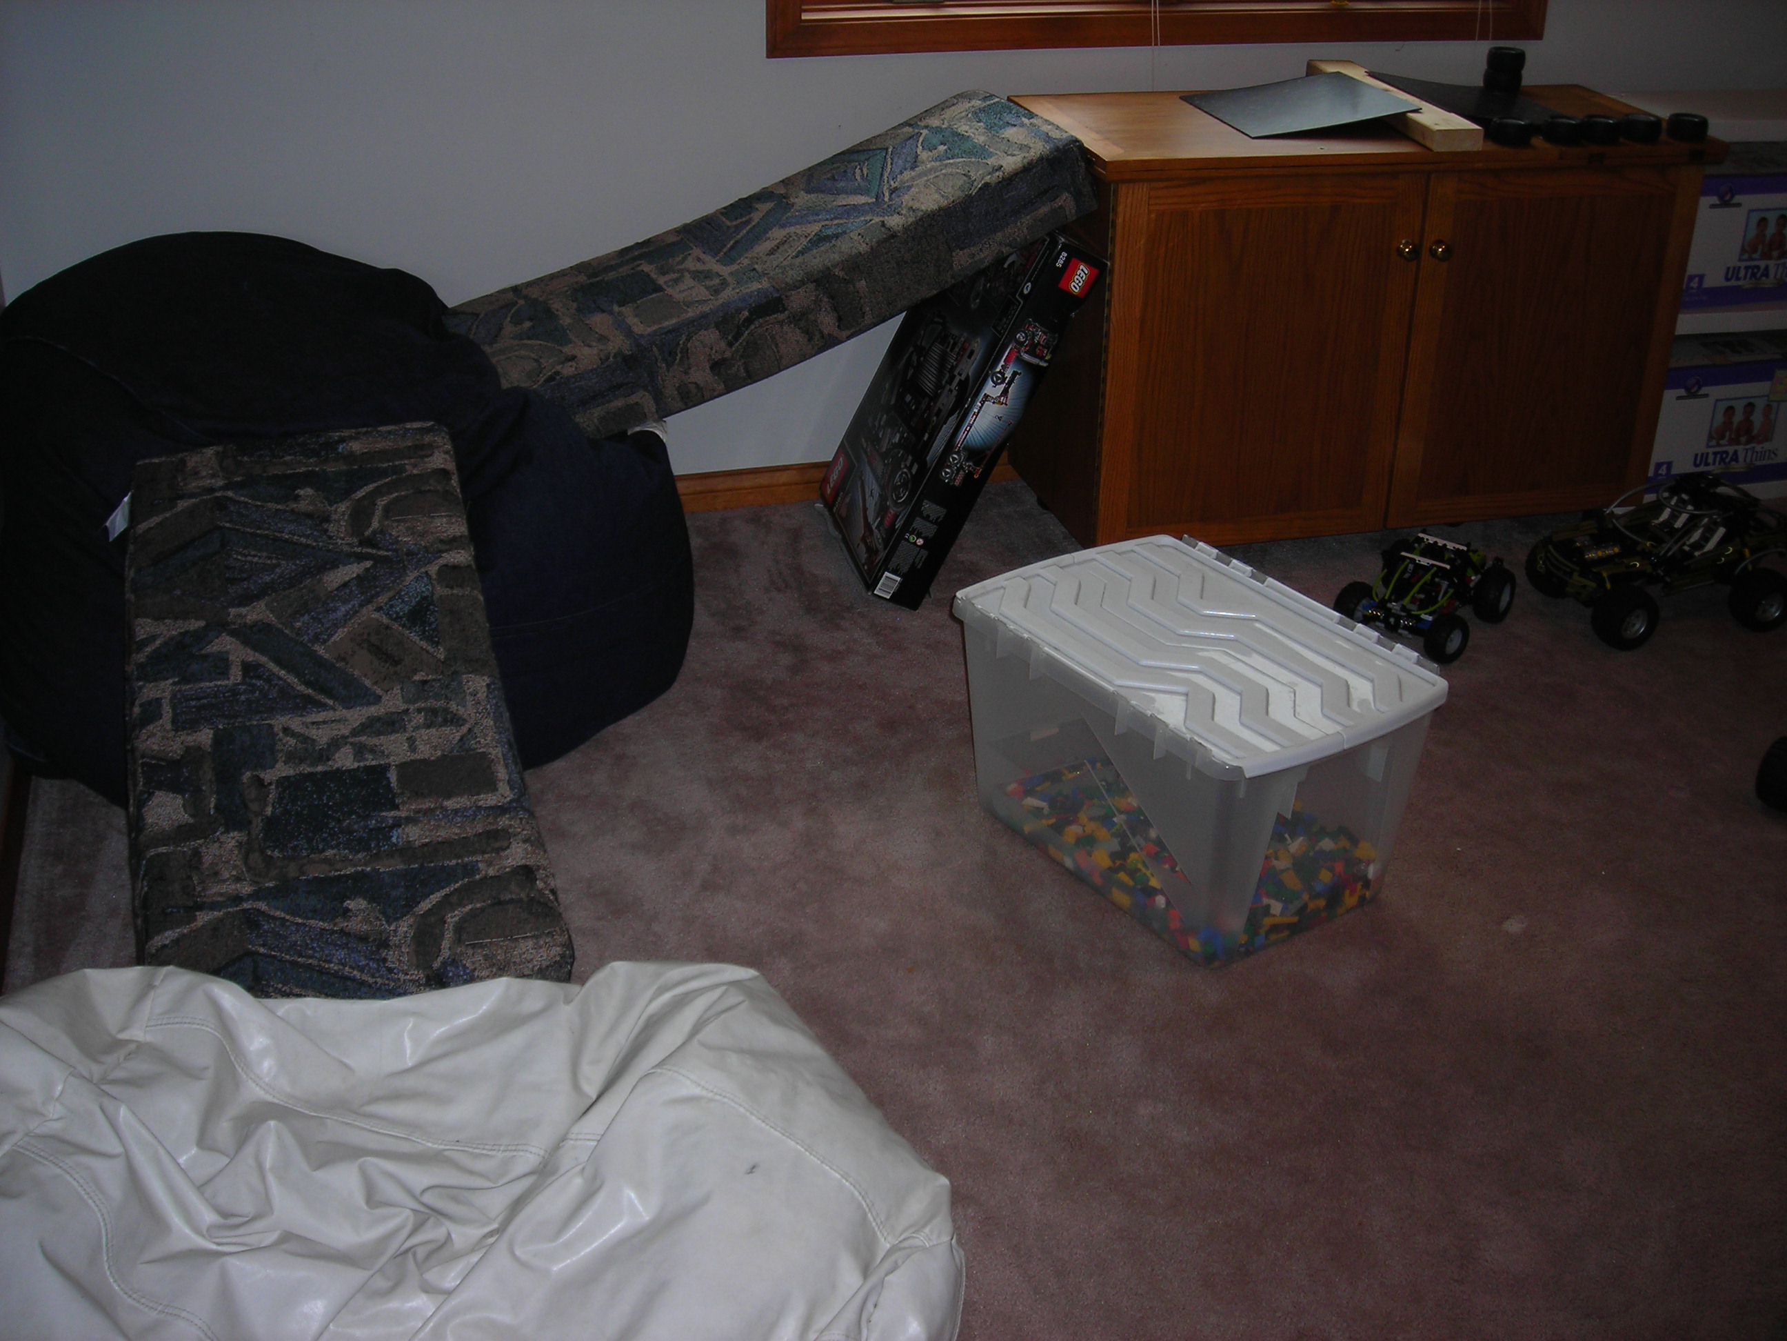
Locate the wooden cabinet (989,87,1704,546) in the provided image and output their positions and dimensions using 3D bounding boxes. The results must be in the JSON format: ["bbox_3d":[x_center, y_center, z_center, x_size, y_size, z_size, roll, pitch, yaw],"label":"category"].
[{"bbox_3d":[0.717,-0.558,3.117,1.011,0.643,0.423,-6,29,-14],"label":"wooden cabinet"}]

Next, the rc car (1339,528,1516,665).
[{"bbox_3d":[0.781,-0.126,2.844,0.184,0.133,0.248,21,33,32],"label":"rc car"}]

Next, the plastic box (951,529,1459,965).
[{"bbox_3d":[0.337,0.086,2.255,0.336,0.286,0.476,-17,33,-31],"label":"plastic box"}]

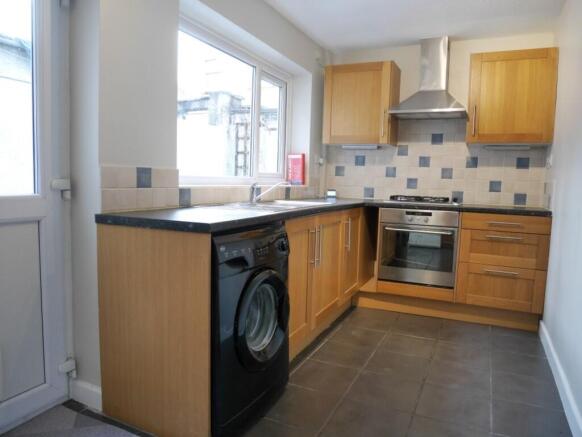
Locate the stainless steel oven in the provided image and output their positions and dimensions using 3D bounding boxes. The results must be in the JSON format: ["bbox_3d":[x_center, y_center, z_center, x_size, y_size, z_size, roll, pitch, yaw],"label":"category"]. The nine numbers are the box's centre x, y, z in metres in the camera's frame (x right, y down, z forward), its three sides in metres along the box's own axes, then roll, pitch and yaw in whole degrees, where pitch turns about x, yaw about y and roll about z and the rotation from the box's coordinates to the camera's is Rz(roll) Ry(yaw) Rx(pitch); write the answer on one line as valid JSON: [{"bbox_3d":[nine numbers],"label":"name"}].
[{"bbox_3d":[1.113,0.219,3.445,0.597,0.597,0.570,3,5,26],"label":"stainless steel oven"}]

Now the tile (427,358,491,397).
[{"bbox_3d":[0.952,0.902,2.293,0.335,0.010,0.342,4,5,26],"label":"tile"}]

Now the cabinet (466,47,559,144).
[{"bbox_3d":[1.784,-0.964,3.312,0.600,0.712,0.324,4,5,23],"label":"cabinet"}]

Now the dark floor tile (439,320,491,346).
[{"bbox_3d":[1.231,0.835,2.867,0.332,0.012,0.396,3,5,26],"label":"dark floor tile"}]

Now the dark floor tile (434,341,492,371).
[{"bbox_3d":[1.073,0.859,2.540,0.332,0.012,0.333,3,5,26],"label":"dark floor tile"}]

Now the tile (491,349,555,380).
[{"bbox_3d":[1.361,0.873,2.402,0.308,0.012,0.333,3,5,26],"label":"tile"}]

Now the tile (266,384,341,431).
[{"bbox_3d":[0.040,0.896,1.928,0.338,0.012,0.333,3,5,26],"label":"tile"}]

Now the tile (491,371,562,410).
[{"bbox_3d":[1.252,0.922,2.160,0.335,0.010,0.342,4,5,26],"label":"tile"}]

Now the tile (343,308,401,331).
[{"bbox_3d":[0.646,0.817,3.183,0.335,0.010,0.342,4,5,26],"label":"tile"}]

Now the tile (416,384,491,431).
[{"bbox_3d":[0.784,0.903,1.940,0.332,0.012,0.333,3,5,26],"label":"tile"}]

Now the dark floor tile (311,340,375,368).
[{"bbox_3d":[0.328,0.852,2.527,0.338,0.012,0.333,3,5,26],"label":"dark floor tile"}]

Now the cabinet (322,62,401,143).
[{"bbox_3d":[0.657,-1.035,3.783,0.610,0.712,0.324,4,5,23],"label":"cabinet"}]

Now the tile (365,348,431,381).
[{"bbox_3d":[0.650,0.882,2.432,0.335,0.010,0.342,4,5,26],"label":"tile"}]

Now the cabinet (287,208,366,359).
[{"bbox_3d":[0.041,0.312,2.851,0.560,0.760,1.540,4,5,23],"label":"cabinet"}]

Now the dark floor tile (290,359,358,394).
[{"bbox_3d":[0.196,0.885,2.261,0.335,0.010,0.342,4,5,26],"label":"dark floor tile"}]

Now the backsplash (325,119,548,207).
[{"bbox_3d":[1.247,-0.528,3.741,1.965,0.765,0.013,4,5,23],"label":"backsplash"}]

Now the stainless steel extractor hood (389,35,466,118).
[{"bbox_3d":[1.205,-1.201,3.458,0.600,0.666,0.472,4,5,23],"label":"stainless steel extractor hood"}]

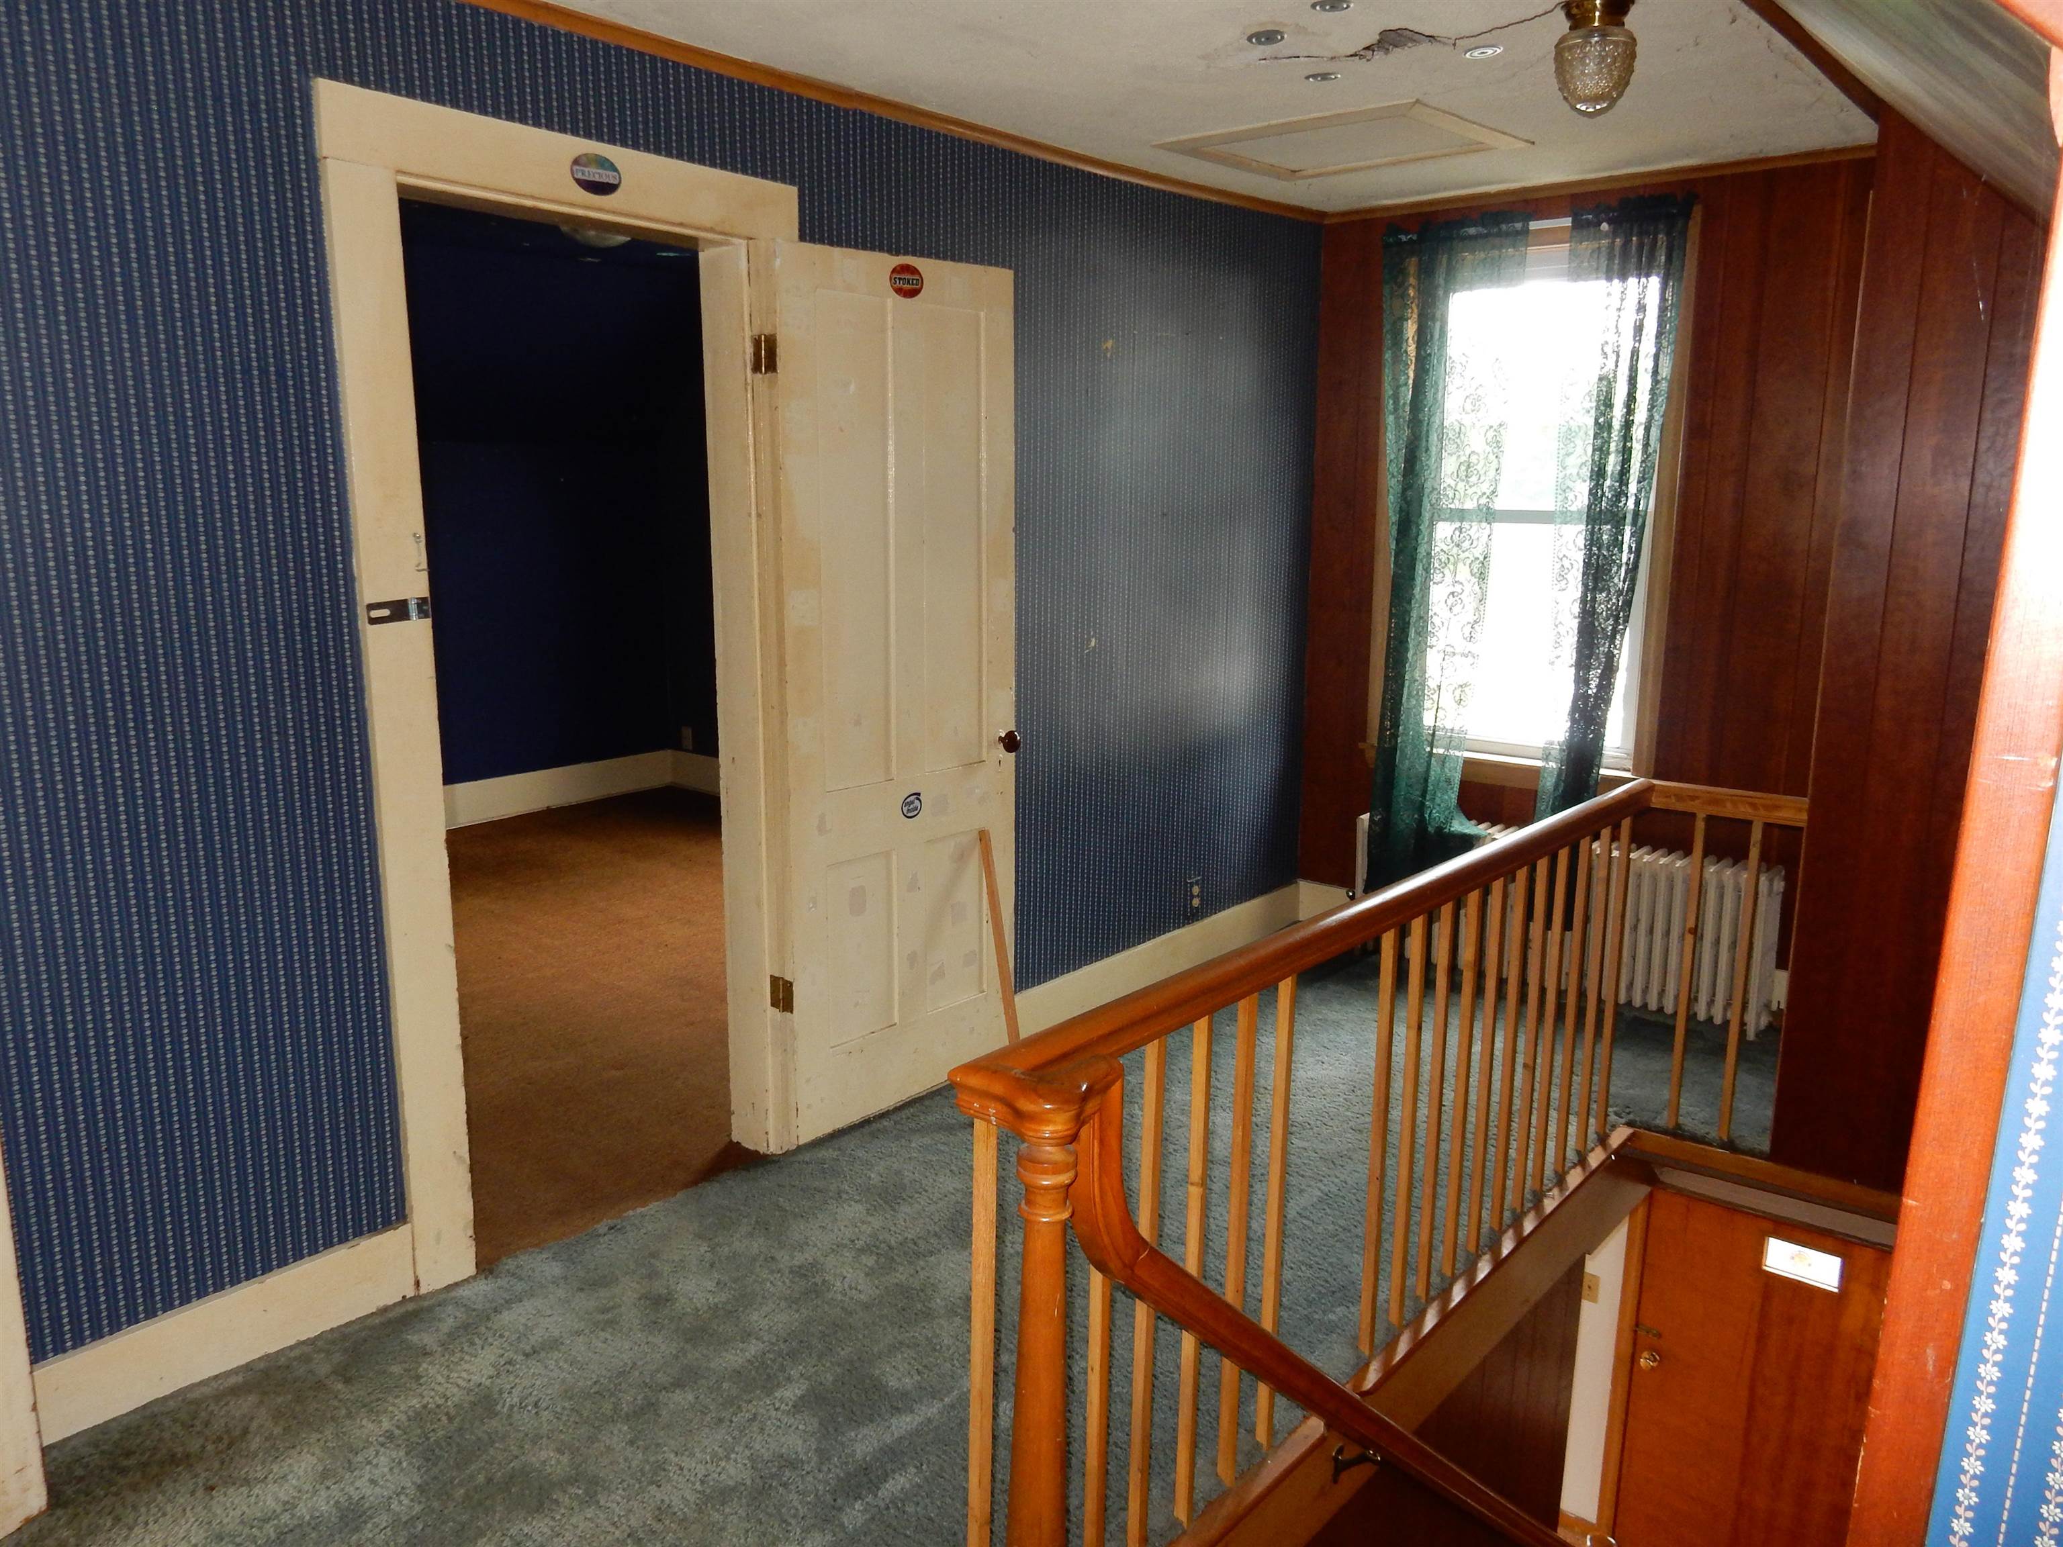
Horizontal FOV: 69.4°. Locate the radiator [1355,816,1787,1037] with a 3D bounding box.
[{"bbox_3d":[1.584,0.427,4.540,1.240,0.477,0.172,9,13,38],"label":"radiator"}]

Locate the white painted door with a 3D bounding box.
[{"bbox_3d":[-0.302,-0.176,3.532,0.040,1.985,0.715,10,14,43],"label":"white painted door"}]

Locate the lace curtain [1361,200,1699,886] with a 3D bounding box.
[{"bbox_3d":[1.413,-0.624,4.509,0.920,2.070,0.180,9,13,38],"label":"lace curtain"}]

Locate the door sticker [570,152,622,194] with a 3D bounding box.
[{"bbox_3d":[-0.815,-1.126,2.797,0.004,0.075,0.113,9,13,38],"label":"door sticker"}]

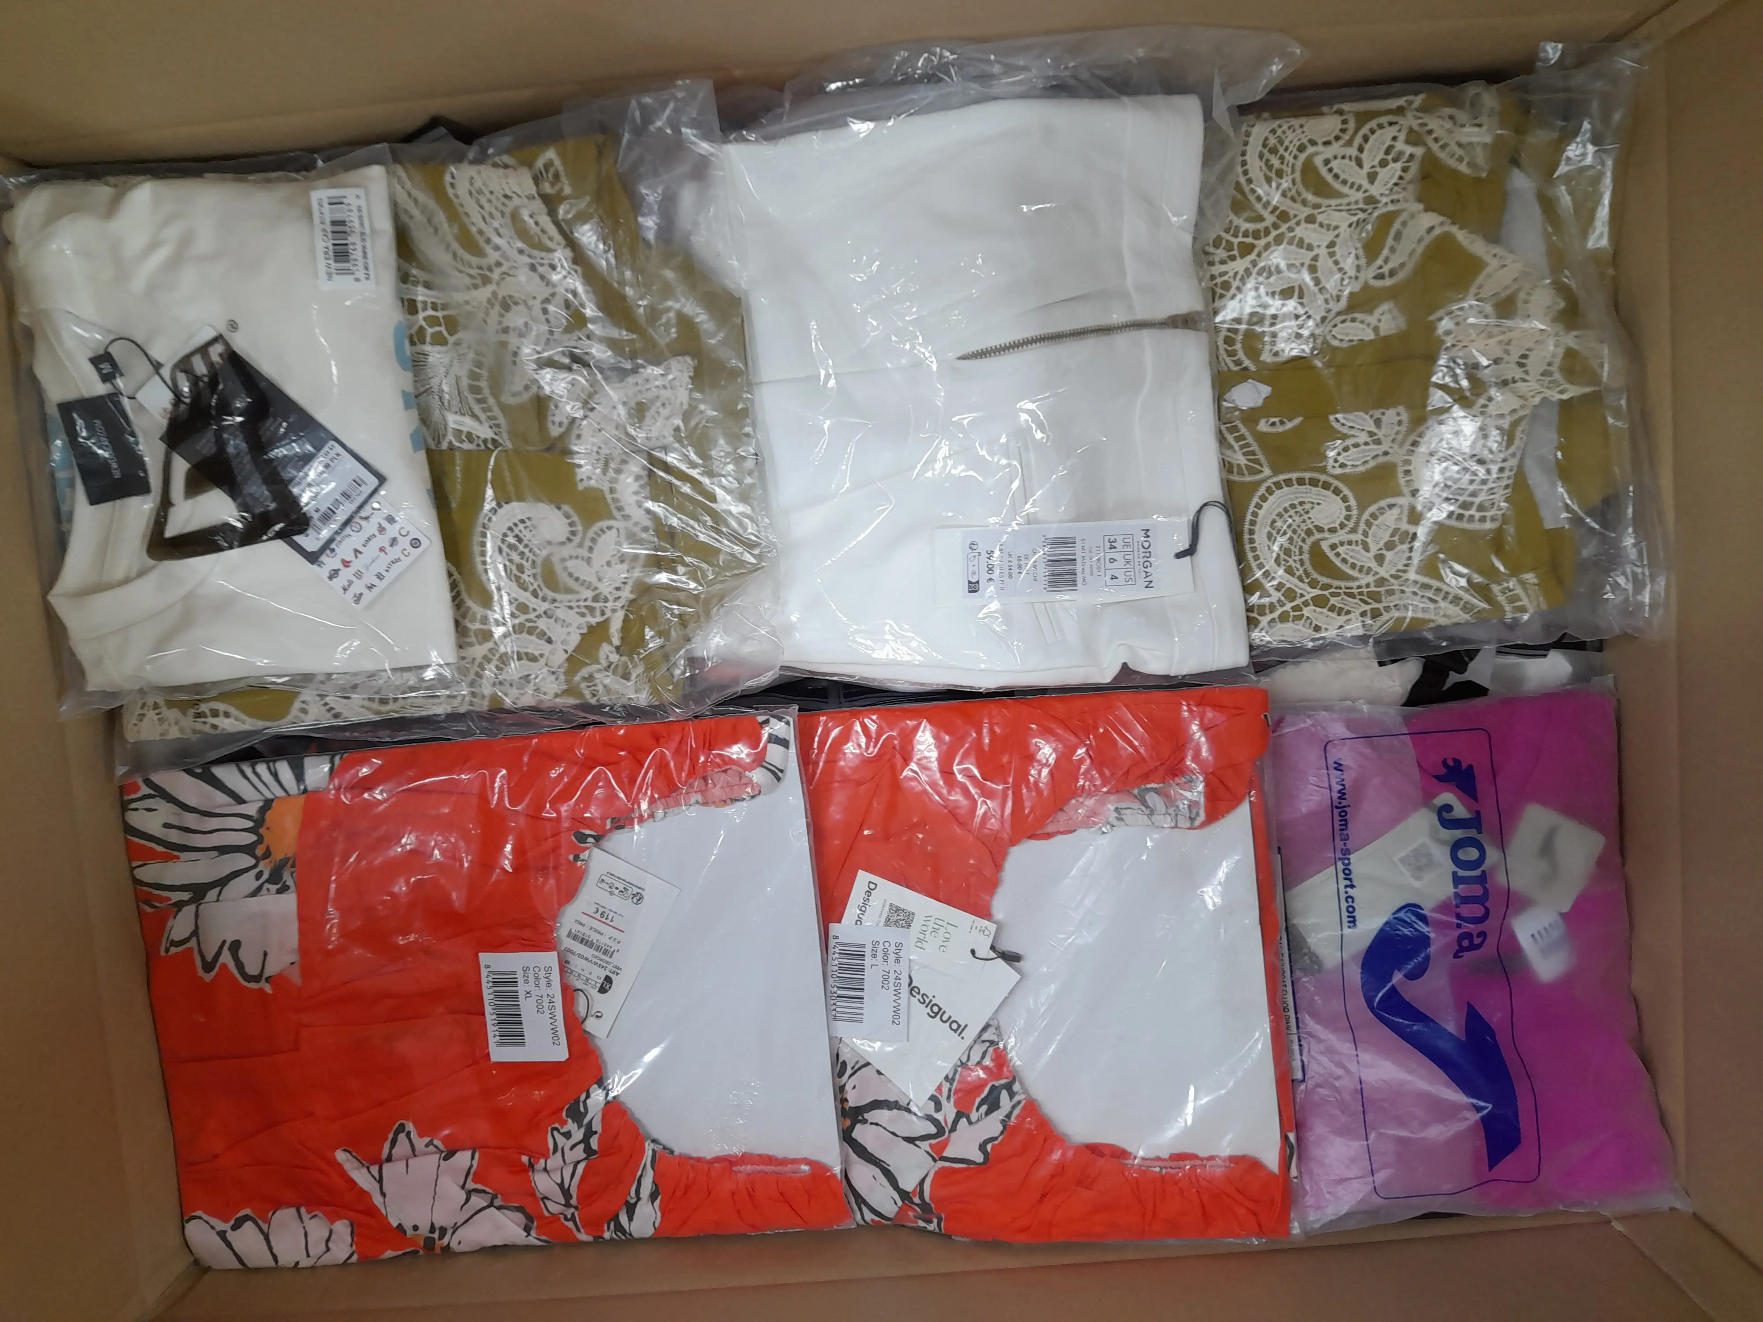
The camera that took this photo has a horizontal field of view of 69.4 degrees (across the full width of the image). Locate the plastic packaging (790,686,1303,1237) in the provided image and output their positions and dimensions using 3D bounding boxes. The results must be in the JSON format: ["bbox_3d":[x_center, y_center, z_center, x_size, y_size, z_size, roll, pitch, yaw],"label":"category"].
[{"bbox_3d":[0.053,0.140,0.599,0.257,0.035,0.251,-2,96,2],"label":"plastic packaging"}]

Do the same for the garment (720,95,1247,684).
[{"bbox_3d":[0.047,-0.115,0.576,0.206,0.037,0.241,-3,96,2],"label":"garment"}]

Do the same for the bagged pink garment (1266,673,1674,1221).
[{"bbox_3d":[0.264,0.136,0.605,0.173,0.045,0.246,-3,96,2],"label":"bagged pink garment"}]

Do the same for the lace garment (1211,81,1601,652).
[{"bbox_3d":[0.225,-0.126,0.572,0.164,0.037,0.227,-3,96,2],"label":"lace garment"}]

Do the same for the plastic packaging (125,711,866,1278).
[{"bbox_3d":[-0.186,0.155,0.619,0.319,0.035,0.254,-3,96,2],"label":"plastic packaging"}]

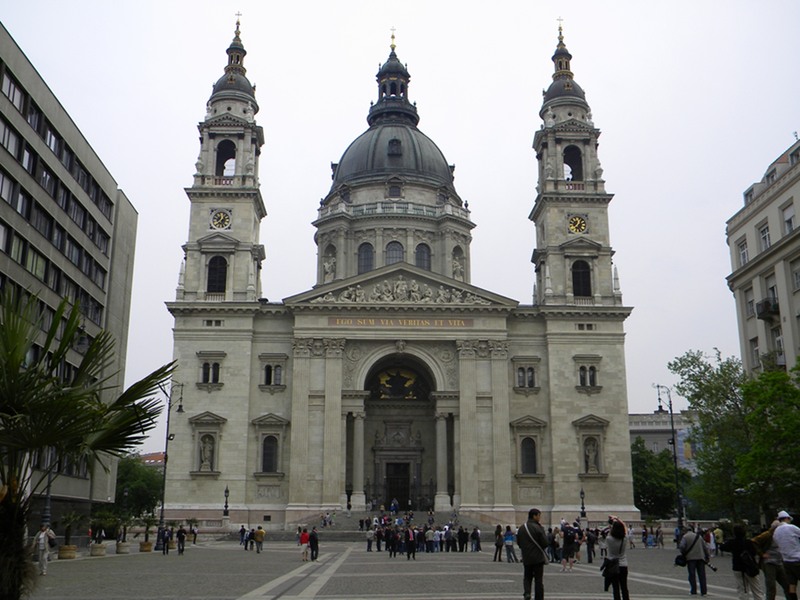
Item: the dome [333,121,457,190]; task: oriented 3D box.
[{"bbox_3d":[-1.171,-25.770,157.210,23.887,15.312,23.887,1,-16,-2],"label":"dome"}]

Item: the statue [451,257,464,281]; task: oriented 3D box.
[{"bbox_3d":[9.824,-5.251,140.929,1.800,4.800,1.500,14,-20,-41],"label":"statue"}]

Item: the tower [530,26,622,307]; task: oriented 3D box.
[{"bbox_3d":[23.078,-19.160,114.528,9.900,44.200,9.900,1,-15,-2],"label":"tower"}]

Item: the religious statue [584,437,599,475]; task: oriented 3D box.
[{"bbox_3d":[22.470,18.330,97.835,1.531,4.185,1.123,1,-16,-2],"label":"religious statue"}]

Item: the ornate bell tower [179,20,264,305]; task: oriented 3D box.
[{"bbox_3d":[-22.848,-19.666,112.490,9.698,44.100,9.698,1,-16,-2],"label":"ornate bell tower"}]

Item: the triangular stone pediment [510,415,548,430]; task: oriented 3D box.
[{"bbox_3d":[15.452,14.700,99.894,4.492,1.633,1.021,1,-16,-2],"label":"triangular stone pediment"}]

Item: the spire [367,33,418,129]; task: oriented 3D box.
[{"bbox_3d":[-1.126,-43.271,162.099,9.902,21.233,9.902,1,-16,-2],"label":"spire"}]

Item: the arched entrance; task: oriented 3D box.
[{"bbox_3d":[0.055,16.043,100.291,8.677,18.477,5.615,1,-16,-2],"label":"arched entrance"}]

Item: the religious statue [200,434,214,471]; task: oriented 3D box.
[{"bbox_3d":[-22.221,17.896,96.504,1.531,4.185,1.123,1,-16,-2],"label":"religious statue"}]

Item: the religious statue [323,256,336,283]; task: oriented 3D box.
[{"bbox_3d":[-11.798,-5.225,140.225,1.800,4.900,1.500,-12,-19,38],"label":"religious statue"}]

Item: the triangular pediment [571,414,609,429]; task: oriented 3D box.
[{"bbox_3d":[22.401,14.288,98.166,4.543,1.582,1.021,1,-16,-2],"label":"triangular pediment"}]

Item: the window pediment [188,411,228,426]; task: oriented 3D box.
[{"bbox_3d":[-22.731,14.078,98.761,4.600,1.650,0.900,1,-15,-2],"label":"window pediment"}]

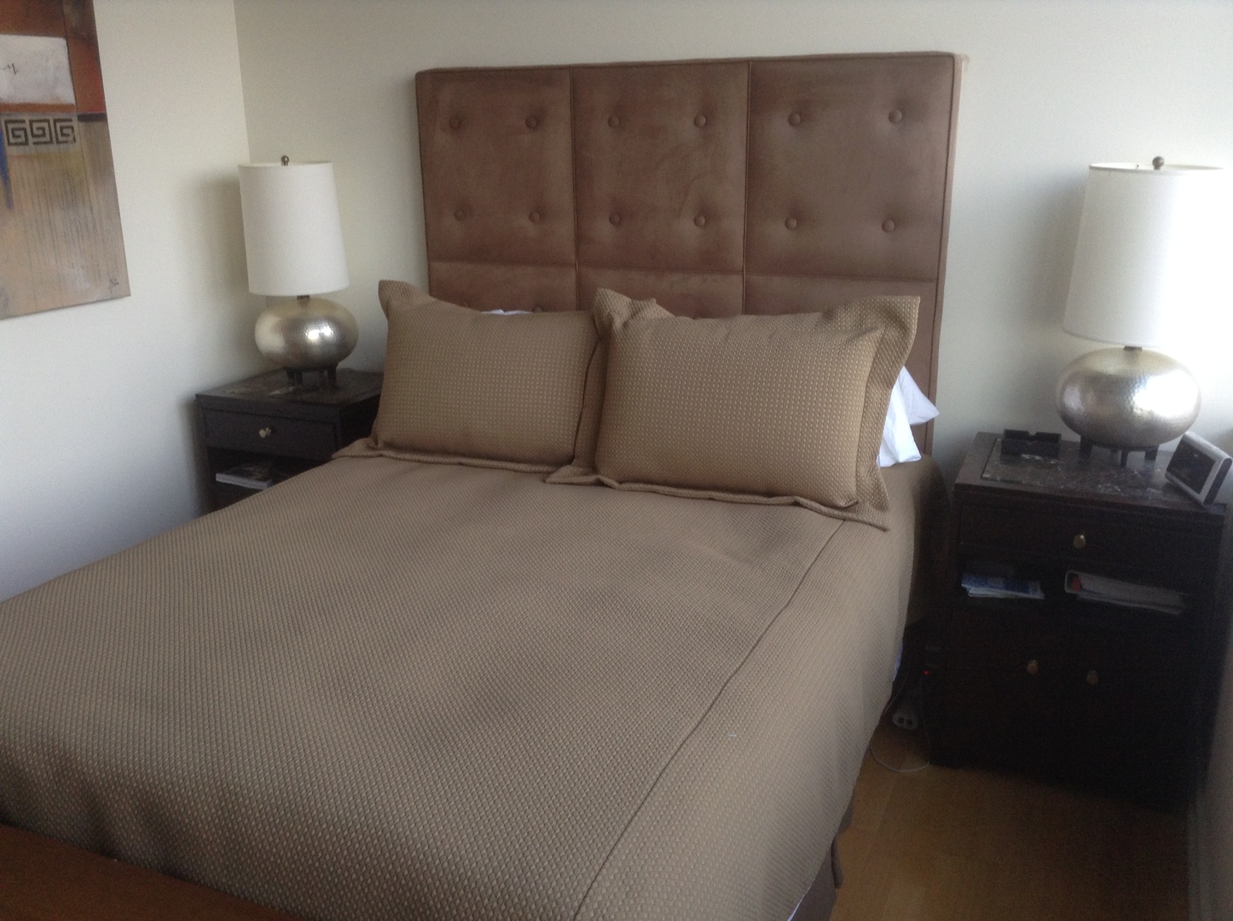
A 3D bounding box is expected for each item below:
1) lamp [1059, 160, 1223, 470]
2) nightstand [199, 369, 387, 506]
[{"bbox_3d":[1.228,-0.348,2.768,0.319,0.710,0.319,6,18,22],"label":"lamp"},{"bbox_3d":[-0.971,0.111,3.877,0.555,0.738,0.455,6,18,22],"label":"nightstand"}]

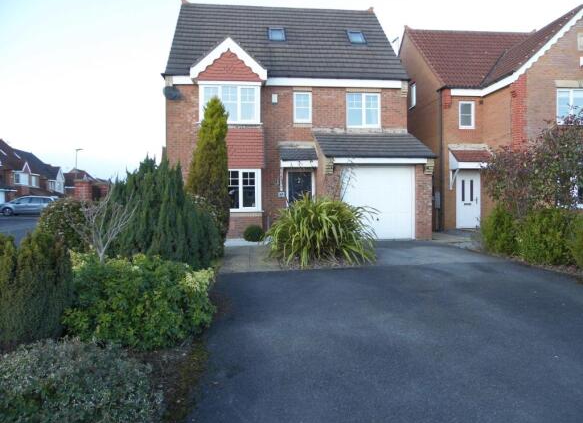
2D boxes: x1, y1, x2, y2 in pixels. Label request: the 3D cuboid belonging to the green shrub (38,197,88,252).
[{"bbox_3d":[-4.489,0.407,8.400,1.150,1.332,1.100,0,1,-6],"label":"green shrub"}]

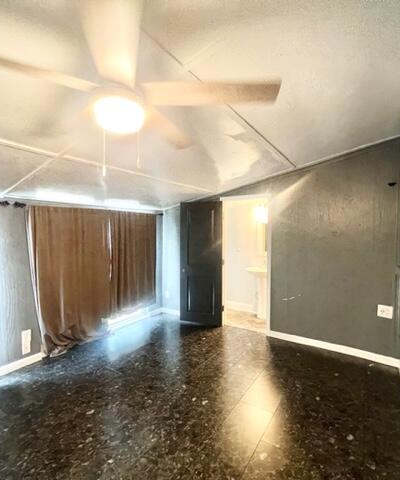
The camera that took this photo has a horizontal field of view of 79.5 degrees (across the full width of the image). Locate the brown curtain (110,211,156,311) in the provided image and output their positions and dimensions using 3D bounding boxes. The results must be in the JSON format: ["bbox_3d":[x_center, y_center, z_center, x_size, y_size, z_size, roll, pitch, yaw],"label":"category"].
[{"bbox_3d":[-1.056,0.336,4.011,0.110,1.595,0.960,1,2,35],"label":"brown curtain"}]

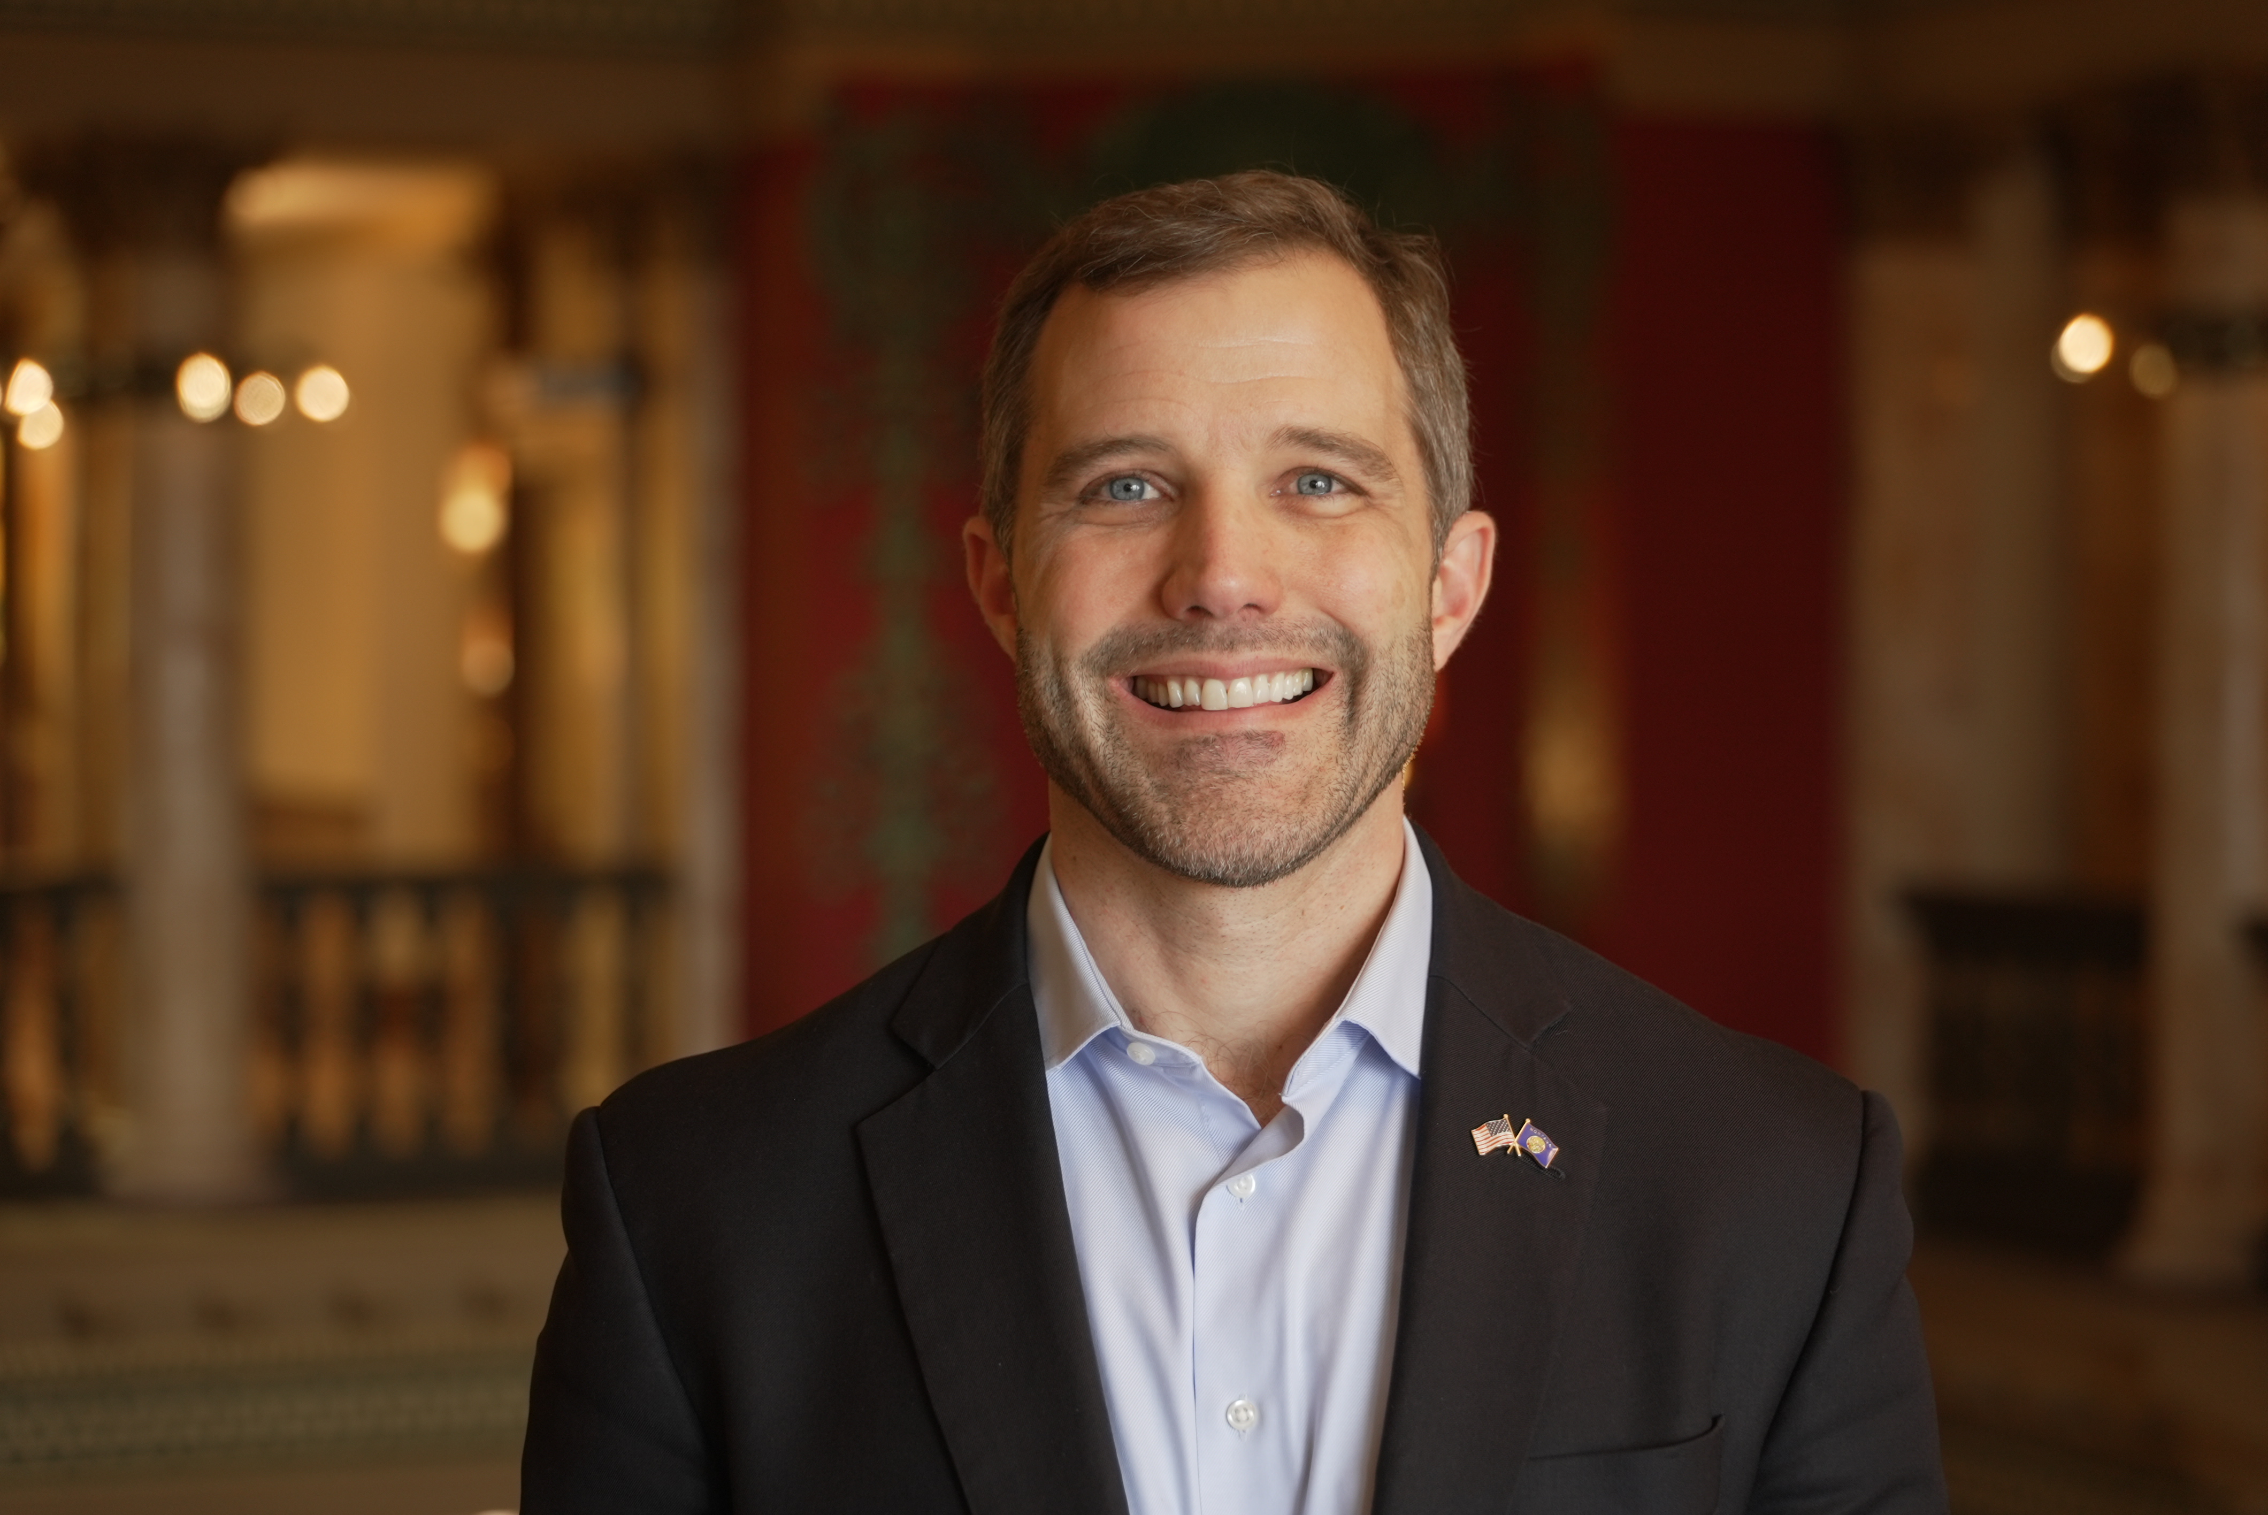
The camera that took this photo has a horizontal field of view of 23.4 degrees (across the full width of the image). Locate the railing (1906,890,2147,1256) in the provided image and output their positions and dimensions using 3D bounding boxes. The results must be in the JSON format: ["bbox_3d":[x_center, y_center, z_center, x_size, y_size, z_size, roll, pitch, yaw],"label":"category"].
[{"bbox_3d":[2.550,0.875,15.220,0.200,0.970,1.180,0,1,-26],"label":"railing"}]

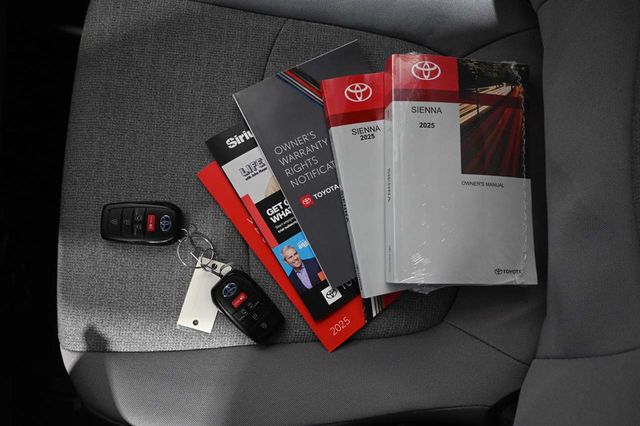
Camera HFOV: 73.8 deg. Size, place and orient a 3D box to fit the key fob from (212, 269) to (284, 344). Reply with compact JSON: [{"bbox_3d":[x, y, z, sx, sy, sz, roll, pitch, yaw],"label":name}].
[{"bbox_3d":[-0.068,0.089,0.405,0.039,0.015,0.075,-43,89,-6],"label":"key fob"}]

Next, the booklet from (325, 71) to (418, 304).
[{"bbox_3d":[0.089,-0.035,0.422,0.138,0.012,0.212,-10,86,-8],"label":"booklet"}]

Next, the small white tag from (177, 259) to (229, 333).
[{"bbox_3d":[-0.110,0.079,0.410,0.033,0.002,0.069,17,85,-2],"label":"small white tag"}]

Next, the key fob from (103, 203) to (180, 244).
[{"bbox_3d":[-0.171,0.010,0.409,0.075,0.015,0.039,0,85,-3],"label":"key fob"}]

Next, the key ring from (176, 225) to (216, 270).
[{"bbox_3d":[-0.118,0.034,0.408,0.036,0.005,0.036,0,85,-3],"label":"key ring"}]

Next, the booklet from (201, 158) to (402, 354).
[{"bbox_3d":[0.003,0.008,0.421,0.140,0.004,0.213,-37,93,-9],"label":"booklet"}]

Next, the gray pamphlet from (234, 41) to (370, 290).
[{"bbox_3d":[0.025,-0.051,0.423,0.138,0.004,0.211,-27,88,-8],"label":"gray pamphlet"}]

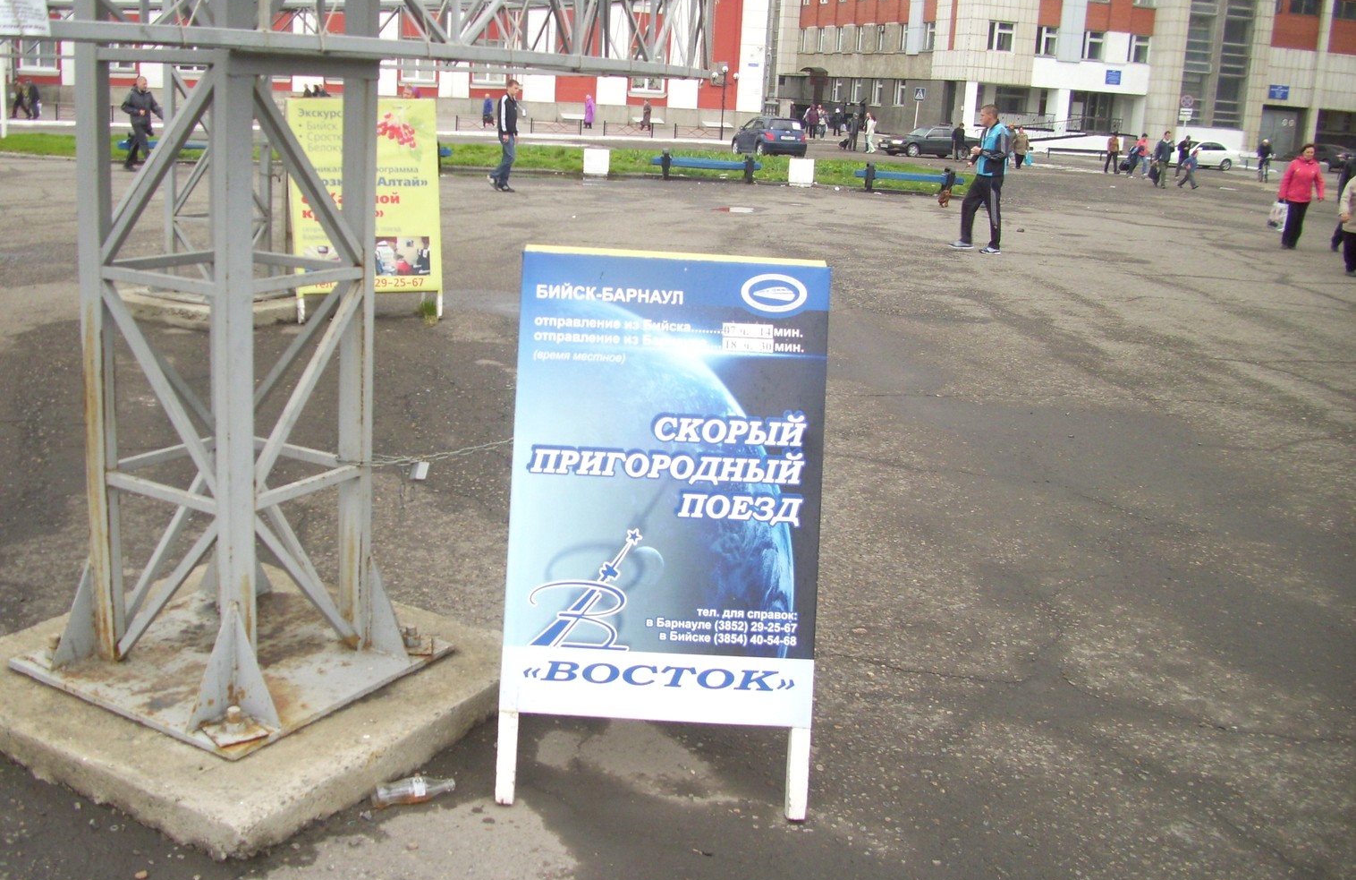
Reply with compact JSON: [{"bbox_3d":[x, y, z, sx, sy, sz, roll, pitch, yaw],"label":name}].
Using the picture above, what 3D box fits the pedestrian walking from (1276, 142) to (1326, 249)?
[{"bbox_3d":[9.933,-3.870,21.201,0.620,1.630,0.450,8,15,16],"label":"pedestrian walking"}]

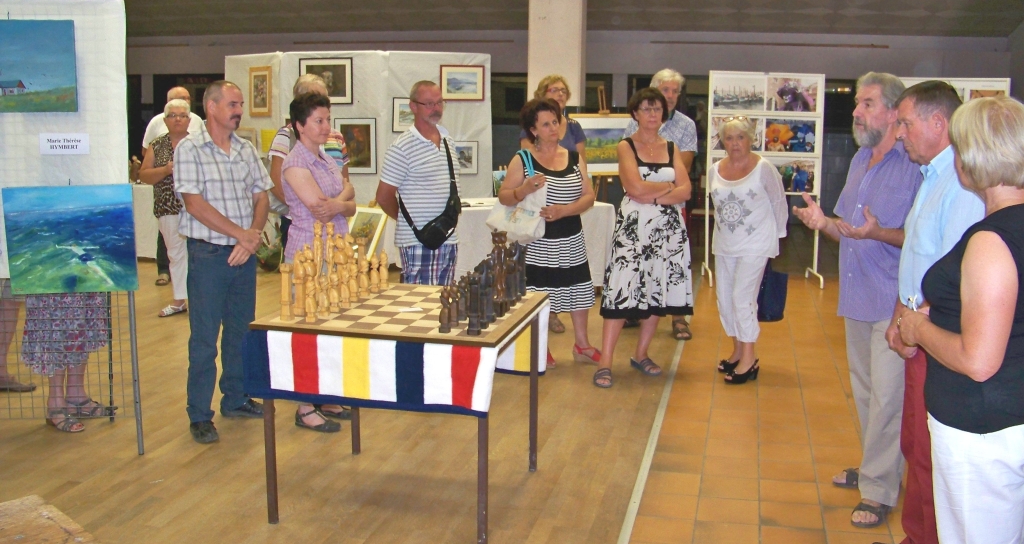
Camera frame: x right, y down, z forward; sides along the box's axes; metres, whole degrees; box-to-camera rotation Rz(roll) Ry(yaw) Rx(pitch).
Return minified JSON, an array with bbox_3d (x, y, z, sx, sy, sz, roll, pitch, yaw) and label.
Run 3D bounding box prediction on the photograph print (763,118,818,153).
[{"bbox_3d":[2.476,-1.211,8.680,0.485,0.315,0.020,1,10,3],"label":"photograph print"}]

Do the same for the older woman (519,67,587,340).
[{"bbox_3d":[0.278,-0.470,6.698,0.470,1.733,0.330,-1,10,-12],"label":"older woman"}]

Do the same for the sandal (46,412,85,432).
[{"bbox_3d":[-2.177,0.734,4.760,0.240,0.090,0.095,6,12,29],"label":"sandal"}]

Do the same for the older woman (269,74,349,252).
[{"bbox_3d":[-1.065,-0.199,5.244,0.480,1.690,0.330,-5,11,-30],"label":"older woman"}]

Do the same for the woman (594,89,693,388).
[{"bbox_3d":[0.750,-0.201,5.526,0.530,1.660,0.420,0,10,-5],"label":"woman"}]

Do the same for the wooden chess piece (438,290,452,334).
[{"bbox_3d":[-0.231,0.129,3.375,0.041,0.160,0.040,3,10,13],"label":"wooden chess piece"}]

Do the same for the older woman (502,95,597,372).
[{"bbox_3d":[0.224,-0.252,5.981,0.550,1.589,0.400,-3,11,-18],"label":"older woman"}]

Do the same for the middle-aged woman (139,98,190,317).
[{"bbox_3d":[-2.605,-0.520,7.521,0.480,1.640,0.360,0,9,-4],"label":"middle-aged woman"}]

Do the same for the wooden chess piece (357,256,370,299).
[{"bbox_3d":[-0.597,0.021,3.966,0.041,0.160,0.040,3,10,13],"label":"wooden chess piece"}]

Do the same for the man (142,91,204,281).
[{"bbox_3d":[-3.012,-0.763,8.647,0.520,1.740,0.360,-3,10,-20],"label":"man"}]

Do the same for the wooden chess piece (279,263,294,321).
[{"bbox_3d":[-0.814,0.077,3.509,0.046,0.200,0.046,3,10,13],"label":"wooden chess piece"}]

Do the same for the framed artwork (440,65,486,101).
[{"bbox_3d":[-0.449,-1.733,8.950,0.420,0.335,0.025,-1,10,-10],"label":"framed artwork"}]

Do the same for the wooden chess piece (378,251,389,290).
[{"bbox_3d":[-0.550,-0.011,4.154,0.041,0.160,0.040,3,10,13],"label":"wooden chess piece"}]

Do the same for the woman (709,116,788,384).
[{"bbox_3d":[1.351,-0.143,5.773,0.480,1.550,0.340,8,12,37],"label":"woman"}]

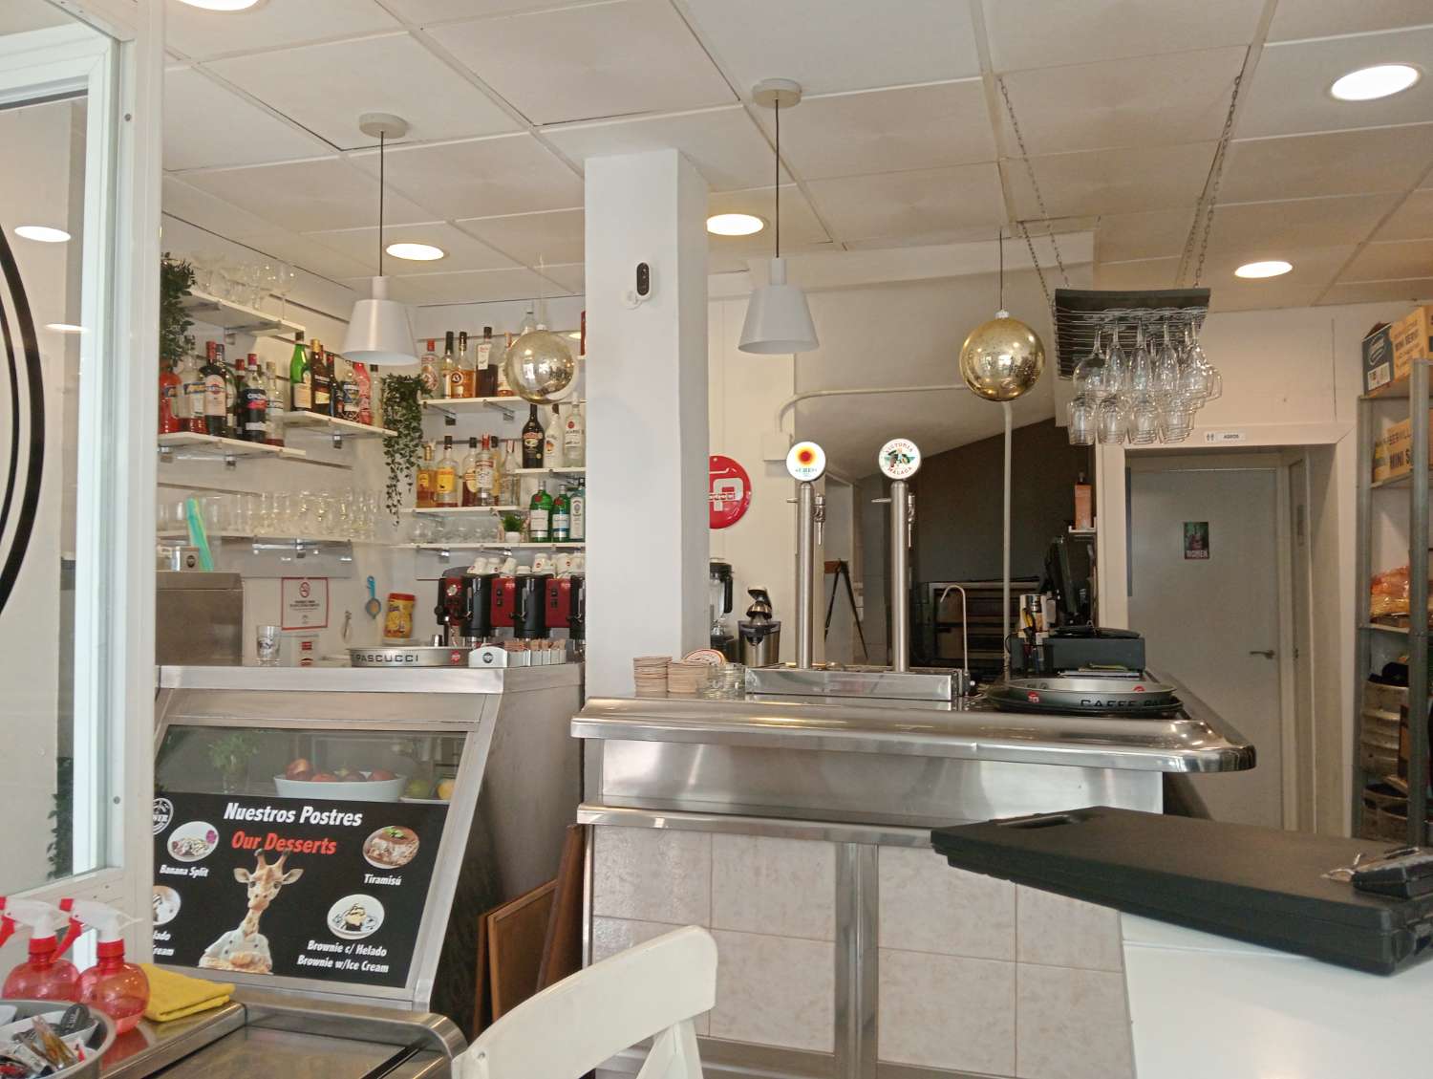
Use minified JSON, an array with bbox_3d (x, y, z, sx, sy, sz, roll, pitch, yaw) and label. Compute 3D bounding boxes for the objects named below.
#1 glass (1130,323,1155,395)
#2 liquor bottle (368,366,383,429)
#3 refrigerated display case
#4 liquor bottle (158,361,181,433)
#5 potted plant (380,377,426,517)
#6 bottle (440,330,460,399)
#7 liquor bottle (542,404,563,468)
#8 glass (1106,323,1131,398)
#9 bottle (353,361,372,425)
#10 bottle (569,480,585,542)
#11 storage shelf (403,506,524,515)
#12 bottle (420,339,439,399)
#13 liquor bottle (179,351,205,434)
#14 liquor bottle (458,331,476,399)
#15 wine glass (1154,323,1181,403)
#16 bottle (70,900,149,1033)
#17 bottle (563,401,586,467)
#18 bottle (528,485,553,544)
[{"bbox_3d":[1.039,-0.450,2.835,0.065,0.204,0.065,-1,-2,17],"label":"glass"},{"bbox_3d":[-1.372,-0.568,4.685,0.058,0.262,0.058,-1,-2,17],"label":"liquor bottle"},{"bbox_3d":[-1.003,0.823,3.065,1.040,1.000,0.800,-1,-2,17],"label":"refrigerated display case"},{"bbox_3d":[-1.745,-0.466,3.694,0.090,0.280,0.090,-1,-2,17],"label":"liquor bottle"},{"bbox_3d":[-1.310,-0.390,4.867,0.180,0.600,0.180,-1,-2,17],"label":"potted plant"},{"bbox_3d":[-1.141,-0.732,4.962,0.076,0.310,0.076,0,-2,-13],"label":"bottle"},{"bbox_3d":[-0.670,-0.420,4.793,0.080,0.280,0.080,0,-2,0],"label":"liquor bottle"},{"bbox_3d":[0.989,-0.451,2.851,0.065,0.204,0.065,-1,-2,17],"label":"glass"},{"bbox_3d":[-1.419,-0.589,4.647,0.085,0.275,0.085,2,-3,-33],"label":"bottle"},{"bbox_3d":[-0.556,-0.115,4.723,0.088,0.262,0.068,0,-2,14],"label":"bottle"},{"bbox_3d":[-1.029,-0.117,4.906,0.570,0.020,0.240,-1,-2,17],"label":"storage shelf"},{"bbox_3d":[-1.219,-0.713,4.964,0.078,0.270,0.066,0,-2,12],"label":"bottle"},{"bbox_3d":[-1.697,-0.473,3.752,0.087,0.275,0.087,2,-3,-33],"label":"liquor bottle"},{"bbox_3d":[-1.077,-0.729,4.922,0.080,0.301,0.076,-1,-2,17],"label":"liquor bottle"},{"bbox_3d":[1.103,-0.448,2.840,0.064,0.222,0.064,-1,-2,21],"label":"wine glass"},{"bbox_3d":[-0.852,0.589,1.611,0.122,0.178,0.094,0,-2,-10],"label":"bottle"},{"bbox_3d":[-0.581,-0.438,4.744,0.086,0.305,0.086,0,-2,2],"label":"bottle"},{"bbox_3d":[-0.723,-0.114,4.775,0.093,0.262,0.093,0,-2,5],"label":"bottle"}]

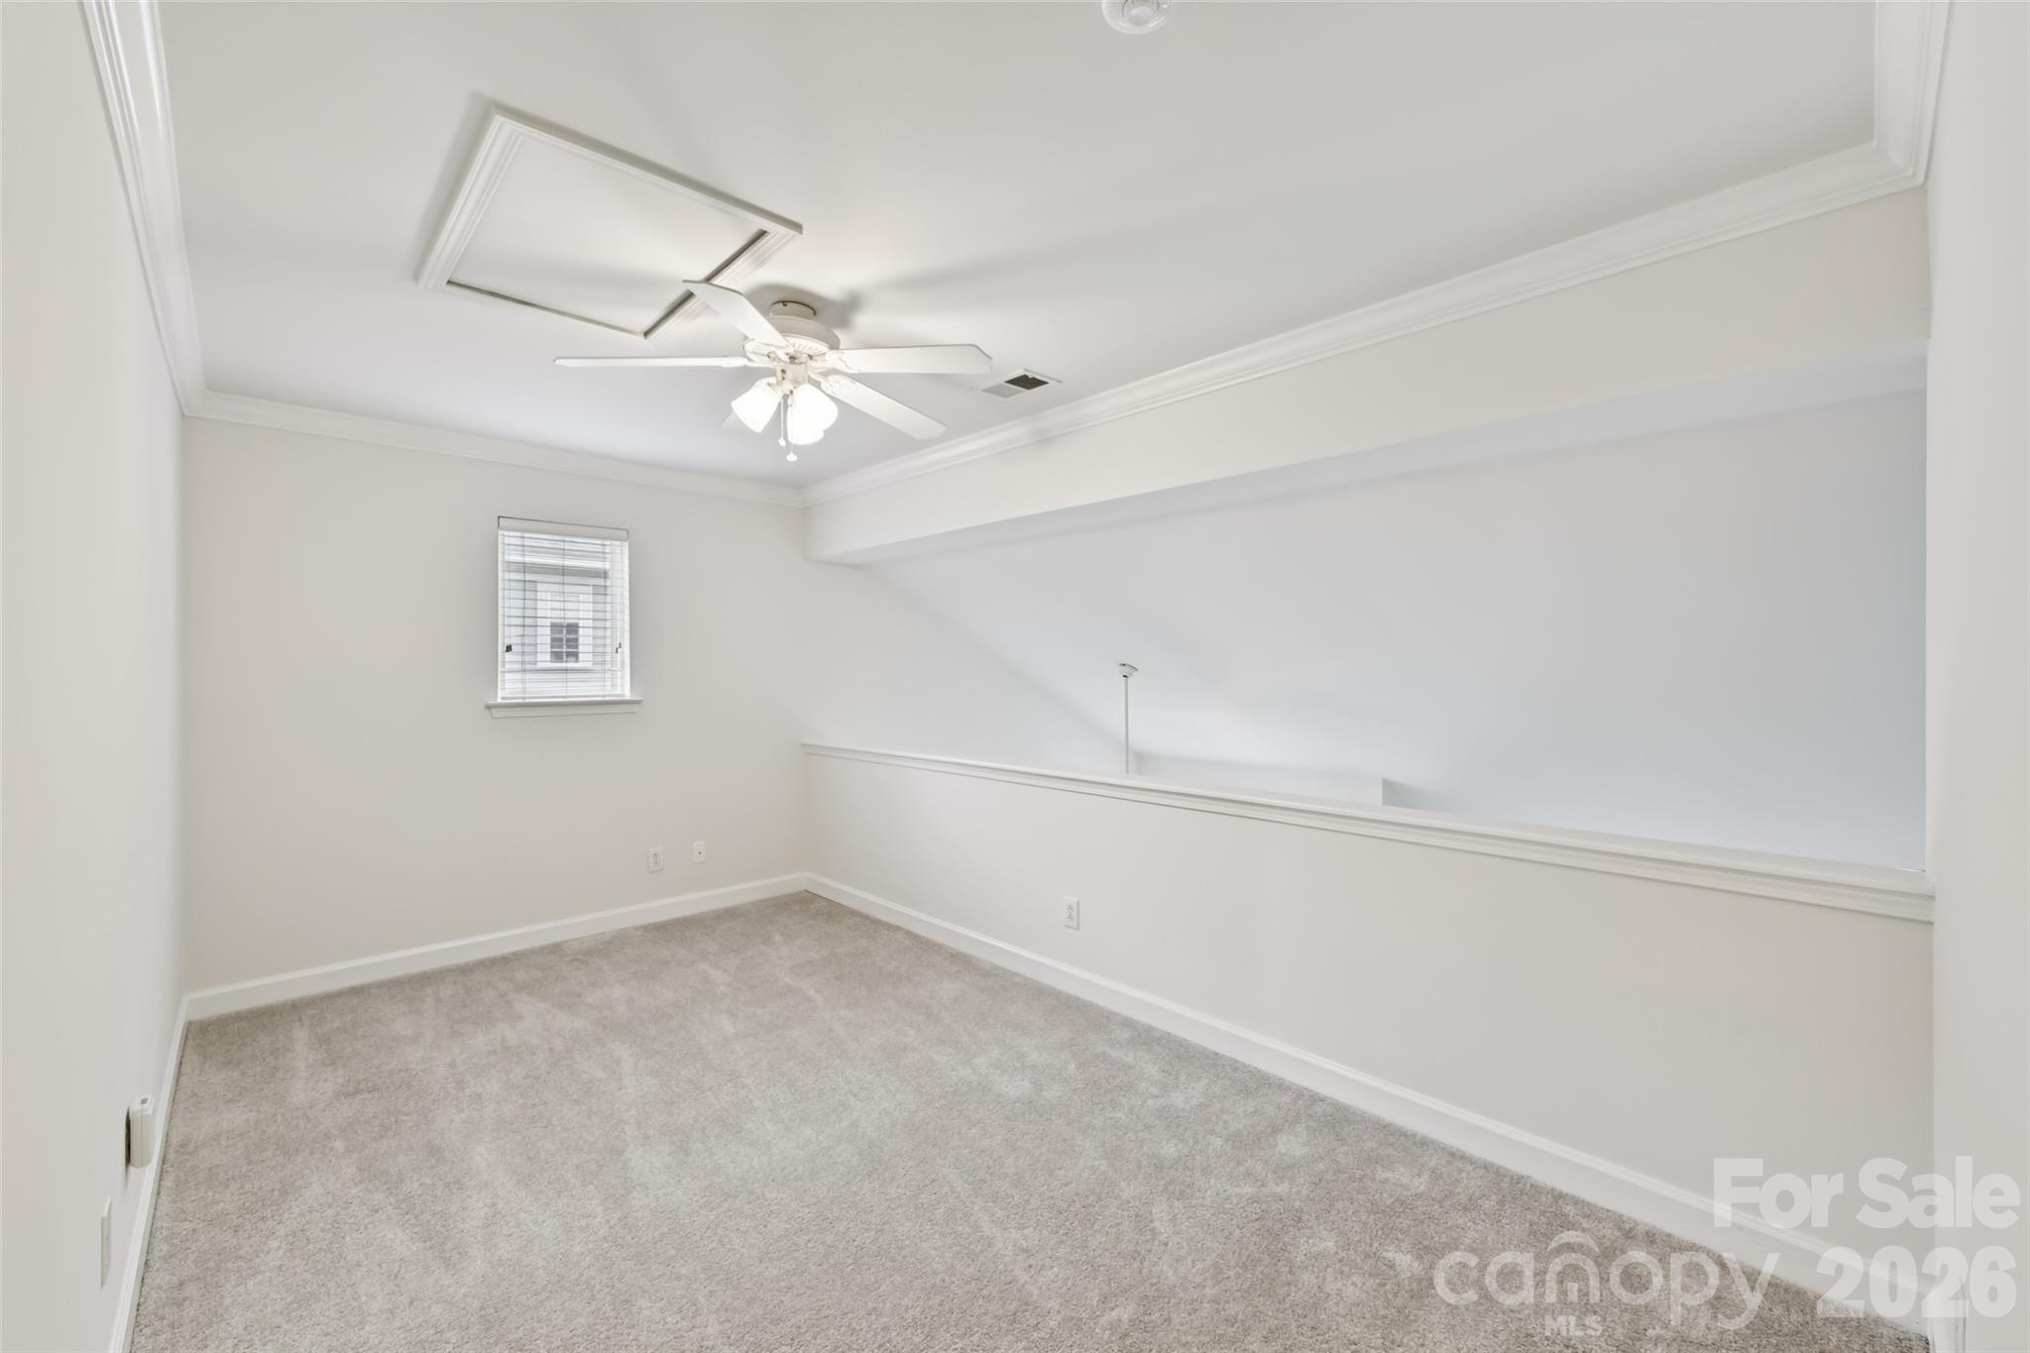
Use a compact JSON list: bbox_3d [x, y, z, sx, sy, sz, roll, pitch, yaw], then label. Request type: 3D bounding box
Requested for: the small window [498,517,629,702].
[{"bbox_3d":[-2.246,-0.319,3.950,0.587,0.875,0.080,-1,1,-44],"label":"small window"}]

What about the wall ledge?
[{"bbox_3d":[0.315,0.445,3.248,0.167,0.076,4.518,-1,1,-44],"label":"wall ledge"}]

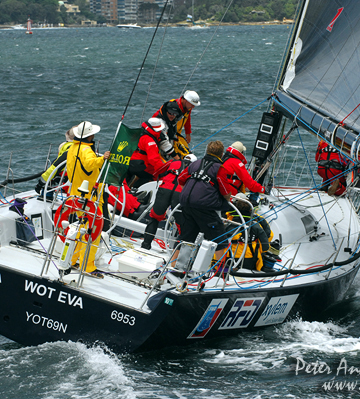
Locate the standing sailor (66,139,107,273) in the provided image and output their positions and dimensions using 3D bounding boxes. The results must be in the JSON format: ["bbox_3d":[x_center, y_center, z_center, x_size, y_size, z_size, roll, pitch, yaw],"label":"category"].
[{"bbox_3d":[-1.083,0.012,39.400,0.580,1.760,0.480,1,3,25],"label":"standing sailor"}]

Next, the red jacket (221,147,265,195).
[{"bbox_3d":[0.788,-0.378,43.800,0.600,0.660,0.500,-2,4,-27],"label":"red jacket"}]

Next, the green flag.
[{"bbox_3d":[-0.661,-0.523,38.700,0.420,0.720,0.130,18,3,32],"label":"green flag"}]

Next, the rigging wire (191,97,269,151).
[{"bbox_3d":[0.705,-1.045,45.650,0.030,0.030,3.573,1,13,18],"label":"rigging wire"}]

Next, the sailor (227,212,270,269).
[{"bbox_3d":[0.845,0.444,41.500,0.580,0.880,0.620,1,3,18],"label":"sailor"}]

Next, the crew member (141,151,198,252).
[{"bbox_3d":[-0.132,0.025,42.200,0.580,1.250,0.750,2,4,37],"label":"crew member"}]

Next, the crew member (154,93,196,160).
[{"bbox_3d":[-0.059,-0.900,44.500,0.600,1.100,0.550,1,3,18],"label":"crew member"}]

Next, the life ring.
[{"bbox_3d":[-1.159,0.234,38.400,0.560,0.540,0.120,11,4,16],"label":"life ring"}]

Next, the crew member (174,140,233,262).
[{"bbox_3d":[0.275,0.117,39.400,0.660,1.620,0.580,1,3,18],"label":"crew member"}]

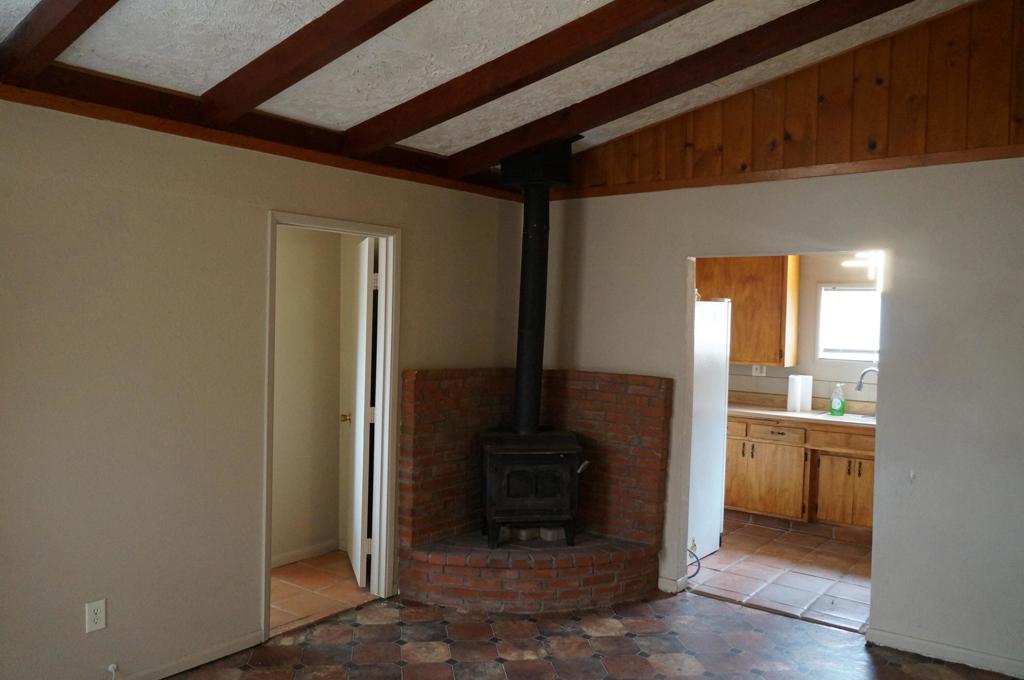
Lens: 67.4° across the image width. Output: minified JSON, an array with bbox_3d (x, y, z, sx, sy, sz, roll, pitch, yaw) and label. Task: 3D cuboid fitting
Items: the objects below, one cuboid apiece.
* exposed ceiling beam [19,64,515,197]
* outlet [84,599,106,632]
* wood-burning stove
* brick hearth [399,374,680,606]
[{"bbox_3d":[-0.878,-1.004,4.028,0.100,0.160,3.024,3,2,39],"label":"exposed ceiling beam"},{"bbox_3d":[-1.700,1.132,3.140,0.010,0.117,0.074,3,2,39],"label":"outlet"},{"bbox_3d":[0.102,0.007,4.626,0.560,2.367,0.490,1,2,-12],"label":"wood-burning stove"},{"bbox_3d":[0.139,0.844,4.773,1.640,1.270,1.170,1,2,-6],"label":"brick hearth"}]

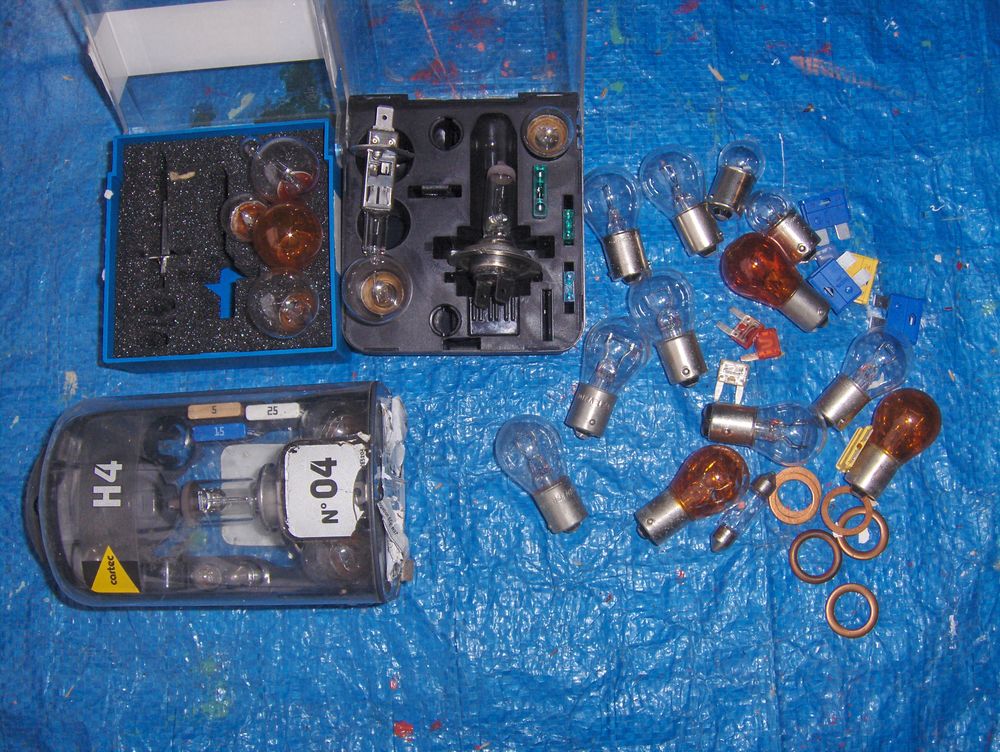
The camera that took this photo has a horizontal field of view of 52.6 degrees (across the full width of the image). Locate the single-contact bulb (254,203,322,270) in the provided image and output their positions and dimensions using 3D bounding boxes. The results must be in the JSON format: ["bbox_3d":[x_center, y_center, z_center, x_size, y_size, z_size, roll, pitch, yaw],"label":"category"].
[{"bbox_3d":[-0.081,-0.051,0.402,0.026,0.051,0.026,-2,79,2],"label":"single-contact bulb"}]

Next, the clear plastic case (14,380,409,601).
[{"bbox_3d":[-0.104,0.048,0.392,0.128,0.060,0.078,-2,79,2],"label":"clear plastic case"}]

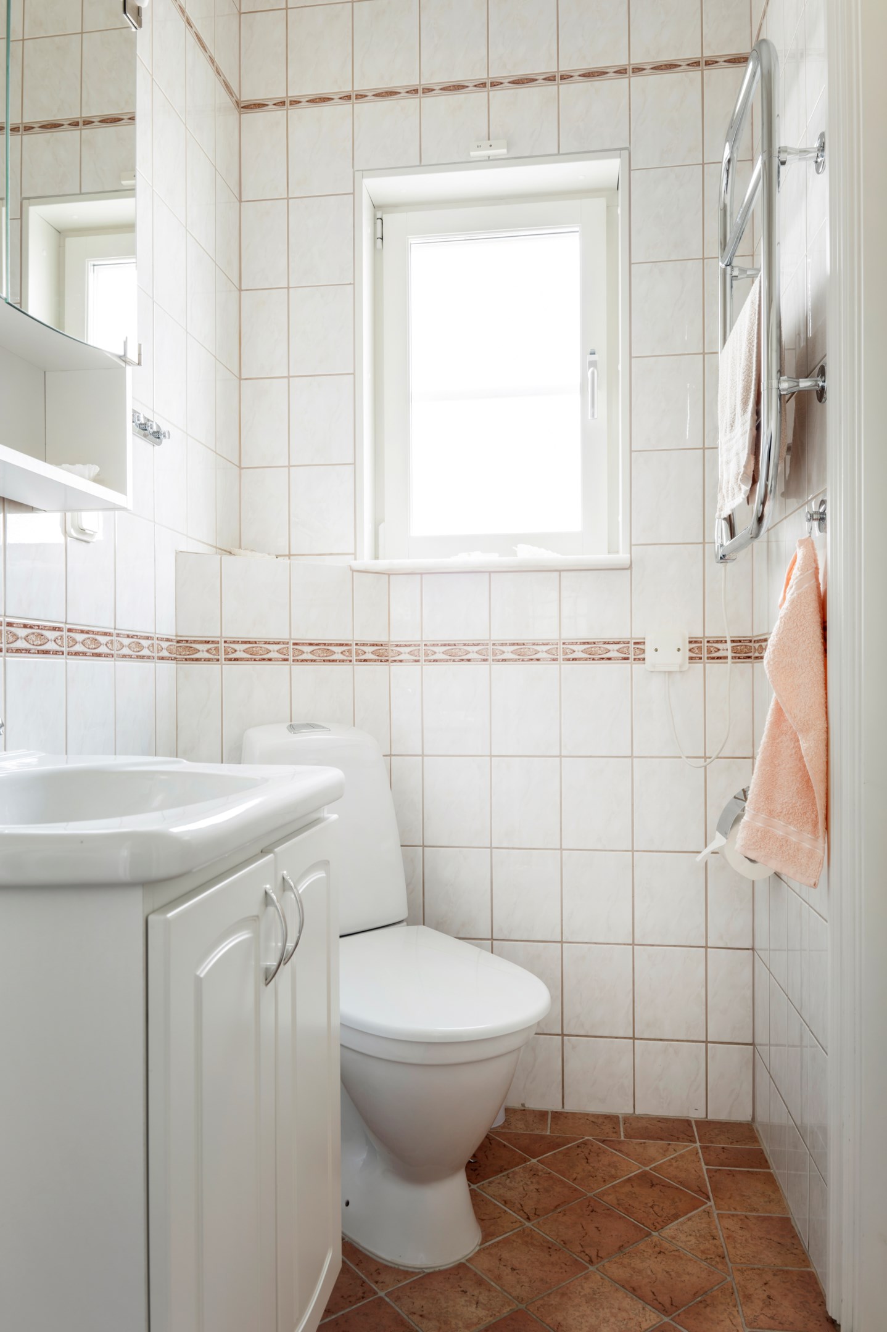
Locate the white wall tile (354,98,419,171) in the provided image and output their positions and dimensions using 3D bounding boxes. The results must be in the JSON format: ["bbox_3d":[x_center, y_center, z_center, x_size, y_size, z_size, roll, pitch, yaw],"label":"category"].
[{"bbox_3d":[-0.126,-1.185,1.983,0.150,0.146,0.009,0,0,8],"label":"white wall tile"}]

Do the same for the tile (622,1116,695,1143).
[{"bbox_3d":[0.447,0.968,1.845,0.147,0.010,0.094,0,0,8],"label":"tile"}]

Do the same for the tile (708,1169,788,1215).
[{"bbox_3d":[0.555,0.969,1.629,0.122,0.010,0.139,0,0,8],"label":"tile"}]

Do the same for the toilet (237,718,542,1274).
[{"bbox_3d":[-0.092,0.539,1.583,0.384,0.841,0.646,0,0,-37],"label":"toilet"}]

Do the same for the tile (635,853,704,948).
[{"bbox_3d":[0.484,0.499,1.901,0.149,0.199,0.010,0,0,8],"label":"tile"}]

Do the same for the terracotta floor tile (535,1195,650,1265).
[{"bbox_3d":[0.252,0.962,1.507,0.142,0.009,0.142,0,0,-37],"label":"terracotta floor tile"}]

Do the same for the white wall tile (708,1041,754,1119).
[{"bbox_3d":[0.610,0.882,1.885,0.095,0.159,0.010,0,0,8],"label":"white wall tile"}]

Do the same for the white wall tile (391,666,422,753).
[{"bbox_3d":[-0.081,0.098,1.979,0.070,0.199,0.010,0,0,8],"label":"white wall tile"}]

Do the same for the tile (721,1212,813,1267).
[{"bbox_3d":[0.535,0.969,1.490,0.127,0.010,0.138,0,0,8],"label":"tile"}]

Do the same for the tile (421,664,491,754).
[{"bbox_3d":[0.030,0.097,1.957,0.149,0.199,0.009,0,0,8],"label":"tile"}]

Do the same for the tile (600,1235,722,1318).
[{"bbox_3d":[0.345,0.970,1.408,0.144,0.010,0.144,0,0,-37],"label":"tile"}]

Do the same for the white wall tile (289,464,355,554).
[{"bbox_3d":[-0.273,-0.355,2.007,0.150,0.199,0.009,0,0,8],"label":"white wall tile"}]

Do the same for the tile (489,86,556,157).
[{"bbox_3d":[0.174,-1.186,1.938,0.150,0.147,0.009,0,0,8],"label":"tile"}]

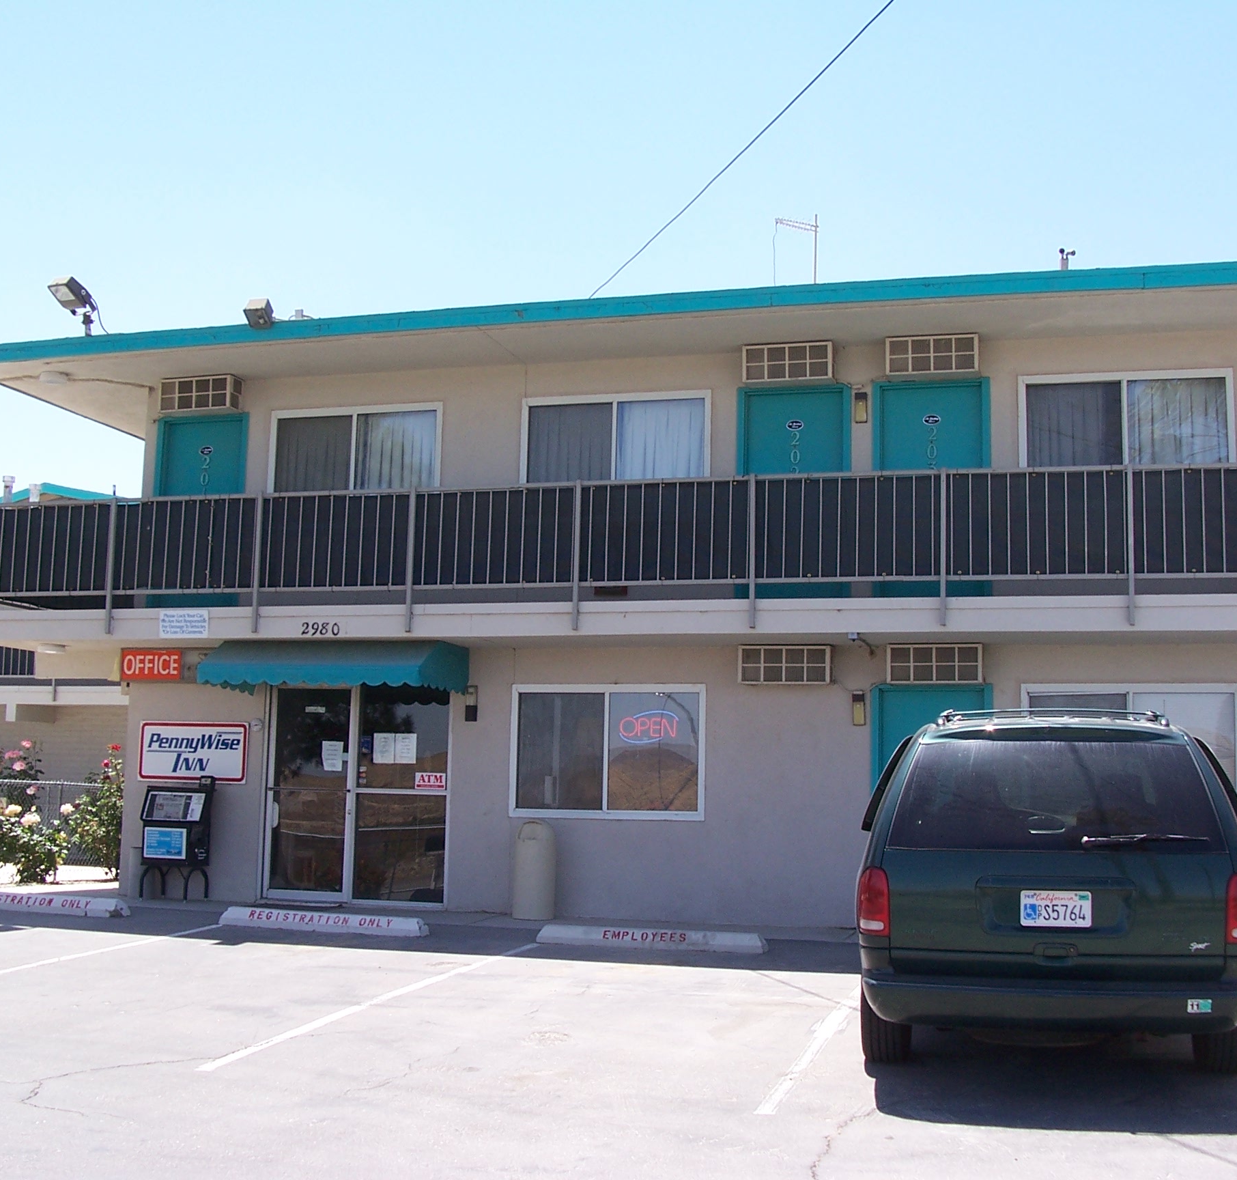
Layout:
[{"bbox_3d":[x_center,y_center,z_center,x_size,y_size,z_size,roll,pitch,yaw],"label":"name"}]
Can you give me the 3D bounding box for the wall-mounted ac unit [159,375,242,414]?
[{"bbox_3d":[-4.258,-1.974,16.295,0.793,0.341,0.270,-1,-8,14],"label":"wall-mounted ac unit"}]

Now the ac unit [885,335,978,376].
[{"bbox_3d":[2.809,-2.062,14.201,0.804,0.335,0.270,-1,-8,15],"label":"ac unit"}]

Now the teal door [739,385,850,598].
[{"bbox_3d":[1.634,-0.877,14.819,1.073,2.078,0.100,-1,-8,14],"label":"teal door"}]

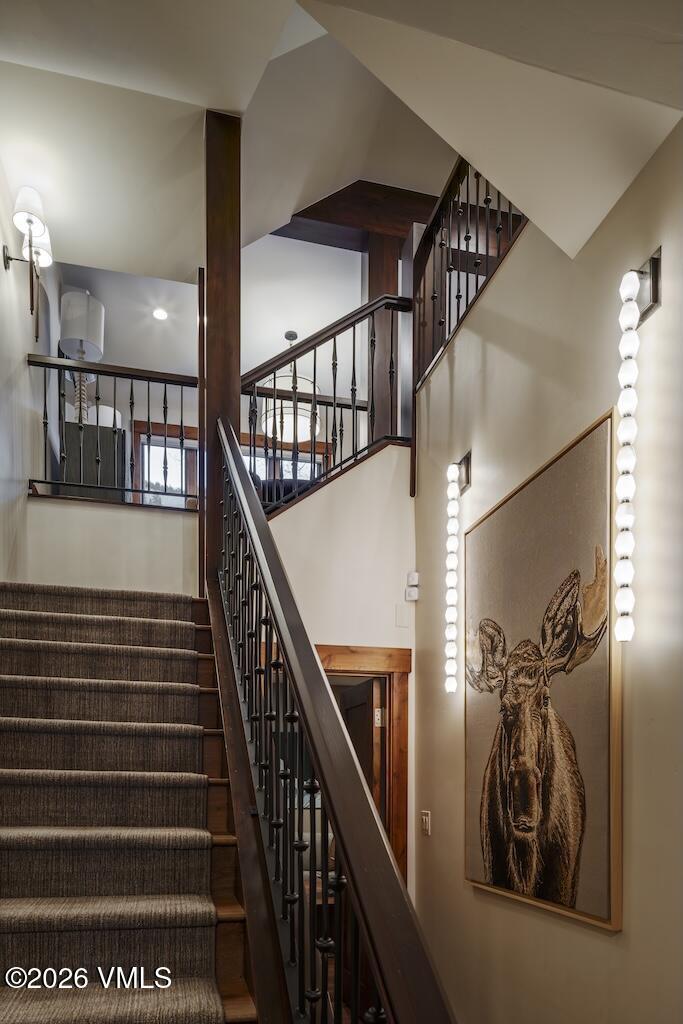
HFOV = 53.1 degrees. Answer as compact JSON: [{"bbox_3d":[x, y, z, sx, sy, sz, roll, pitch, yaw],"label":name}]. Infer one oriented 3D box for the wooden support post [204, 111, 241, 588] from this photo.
[{"bbox_3d":[-0.674,-0.910,3.857,0.178,2.600,0.178,0,0,-14],"label":"wooden support post"}]

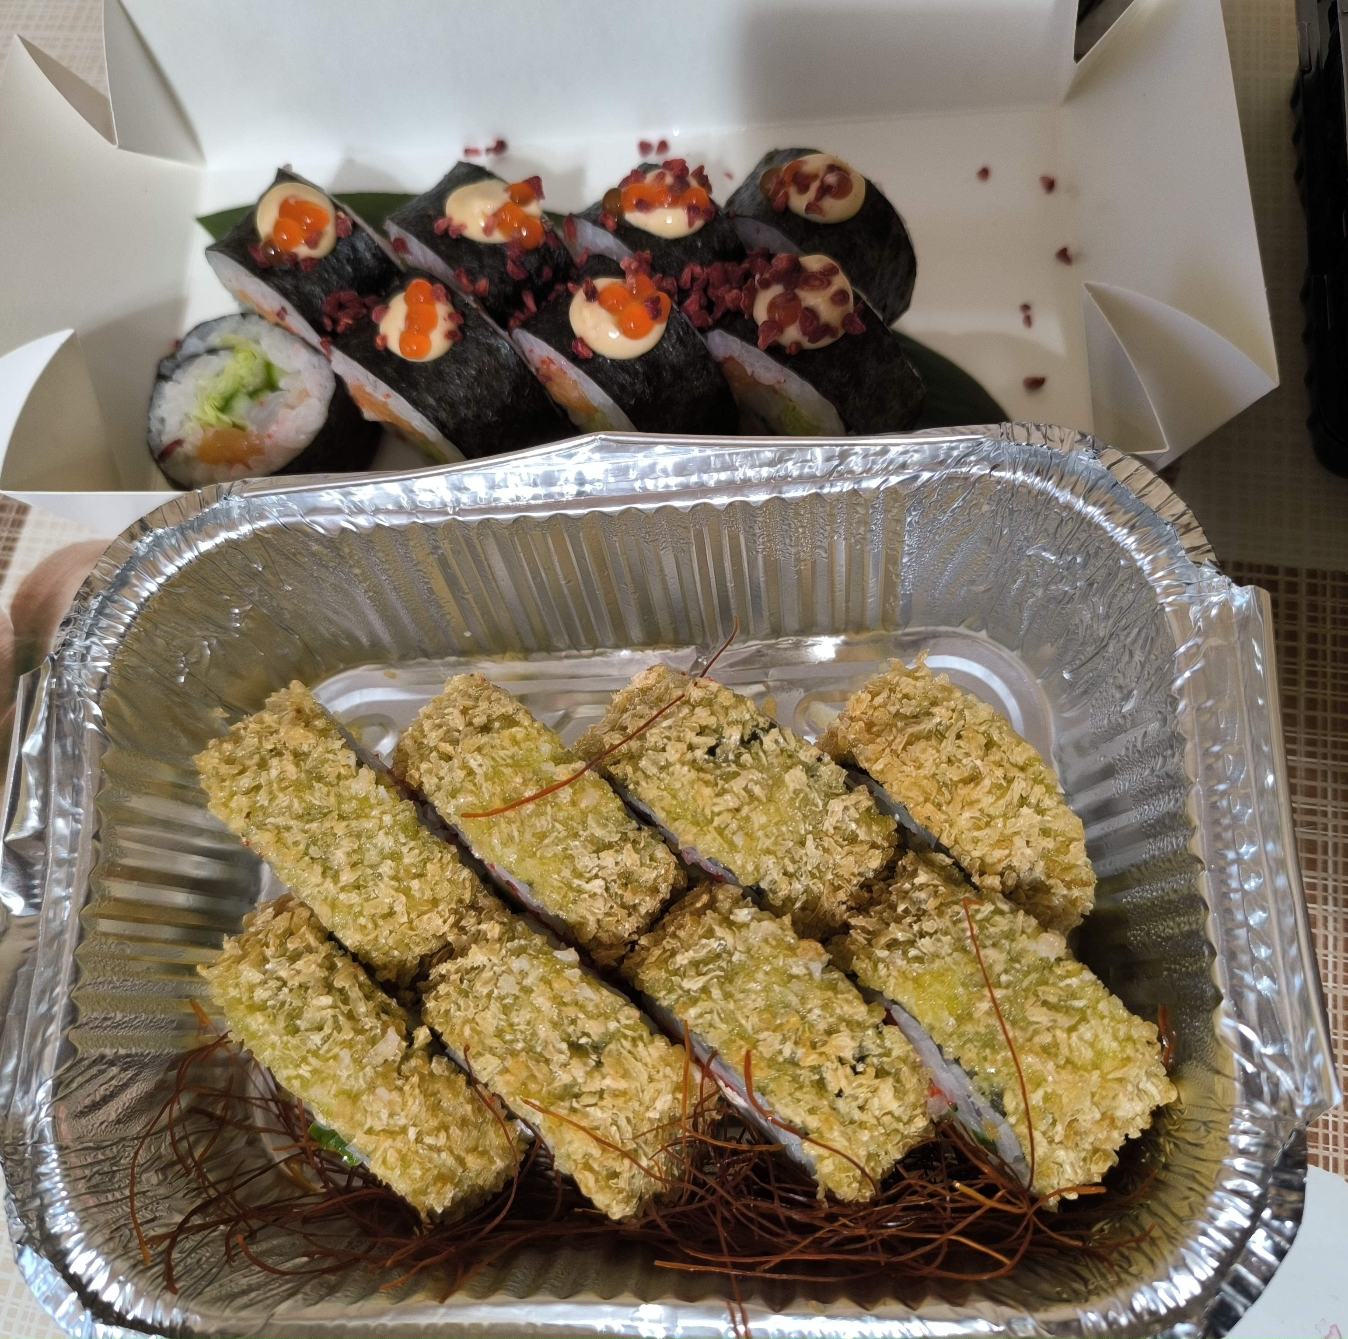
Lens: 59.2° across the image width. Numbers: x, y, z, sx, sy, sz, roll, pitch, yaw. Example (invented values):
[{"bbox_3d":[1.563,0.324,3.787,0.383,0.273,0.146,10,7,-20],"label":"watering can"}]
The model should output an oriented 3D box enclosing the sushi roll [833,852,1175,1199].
[{"bbox_3d":[0.054,0.061,0.204,0.024,0.040,0.056,-40,74,-12],"label":"sushi roll"}]

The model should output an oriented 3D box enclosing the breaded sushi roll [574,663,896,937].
[{"bbox_3d":[0.011,0.025,0.219,0.056,0.040,0.023,35,76,14],"label":"breaded sushi roll"}]

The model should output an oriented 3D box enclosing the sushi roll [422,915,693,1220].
[{"bbox_3d":[-0.018,0.068,0.210,0.053,0.040,0.024,42,72,15],"label":"sushi roll"}]

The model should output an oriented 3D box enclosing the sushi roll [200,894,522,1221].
[{"bbox_3d":[-0.056,0.070,0.213,0.059,0.040,0.022,40,67,15],"label":"sushi roll"}]

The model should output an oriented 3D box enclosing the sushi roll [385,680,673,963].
[{"bbox_3d":[-0.025,0.028,0.222,0.057,0.040,0.021,41,74,15],"label":"sushi roll"}]

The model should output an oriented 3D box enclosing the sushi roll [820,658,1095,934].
[{"bbox_3d":[0.053,0.022,0.216,0.054,0.040,0.021,41,85,15],"label":"sushi roll"}]

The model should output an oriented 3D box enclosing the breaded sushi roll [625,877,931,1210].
[{"bbox_3d":[0.018,0.064,0.207,0.024,0.040,0.055,-43,74,-14],"label":"breaded sushi roll"}]

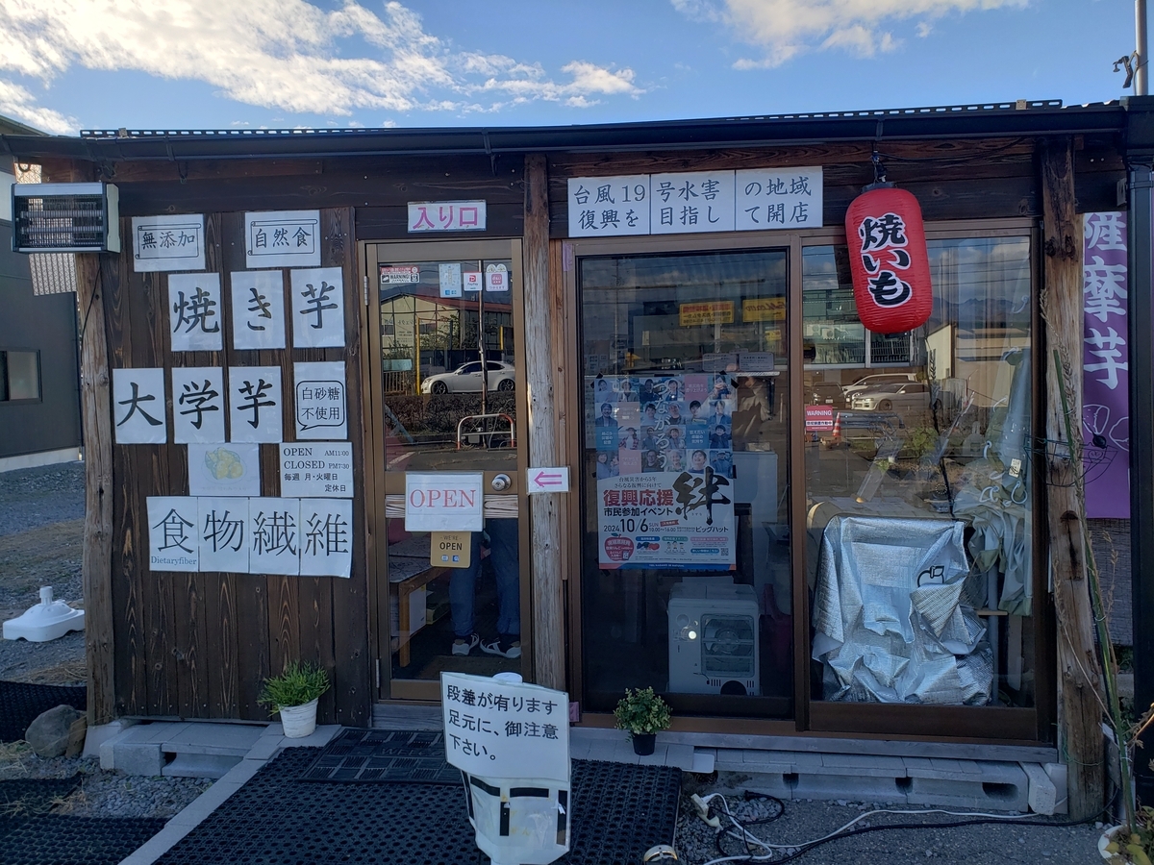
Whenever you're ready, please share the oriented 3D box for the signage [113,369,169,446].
[{"bbox_3d":[-1.744,-0.104,3.455,0.212,0.300,0.010,-1,2,8],"label":"signage"}]

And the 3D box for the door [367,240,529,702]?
[{"bbox_3d":[-0.489,0.156,3.321,0.622,1.781,0.050,-1,1,8],"label":"door"}]

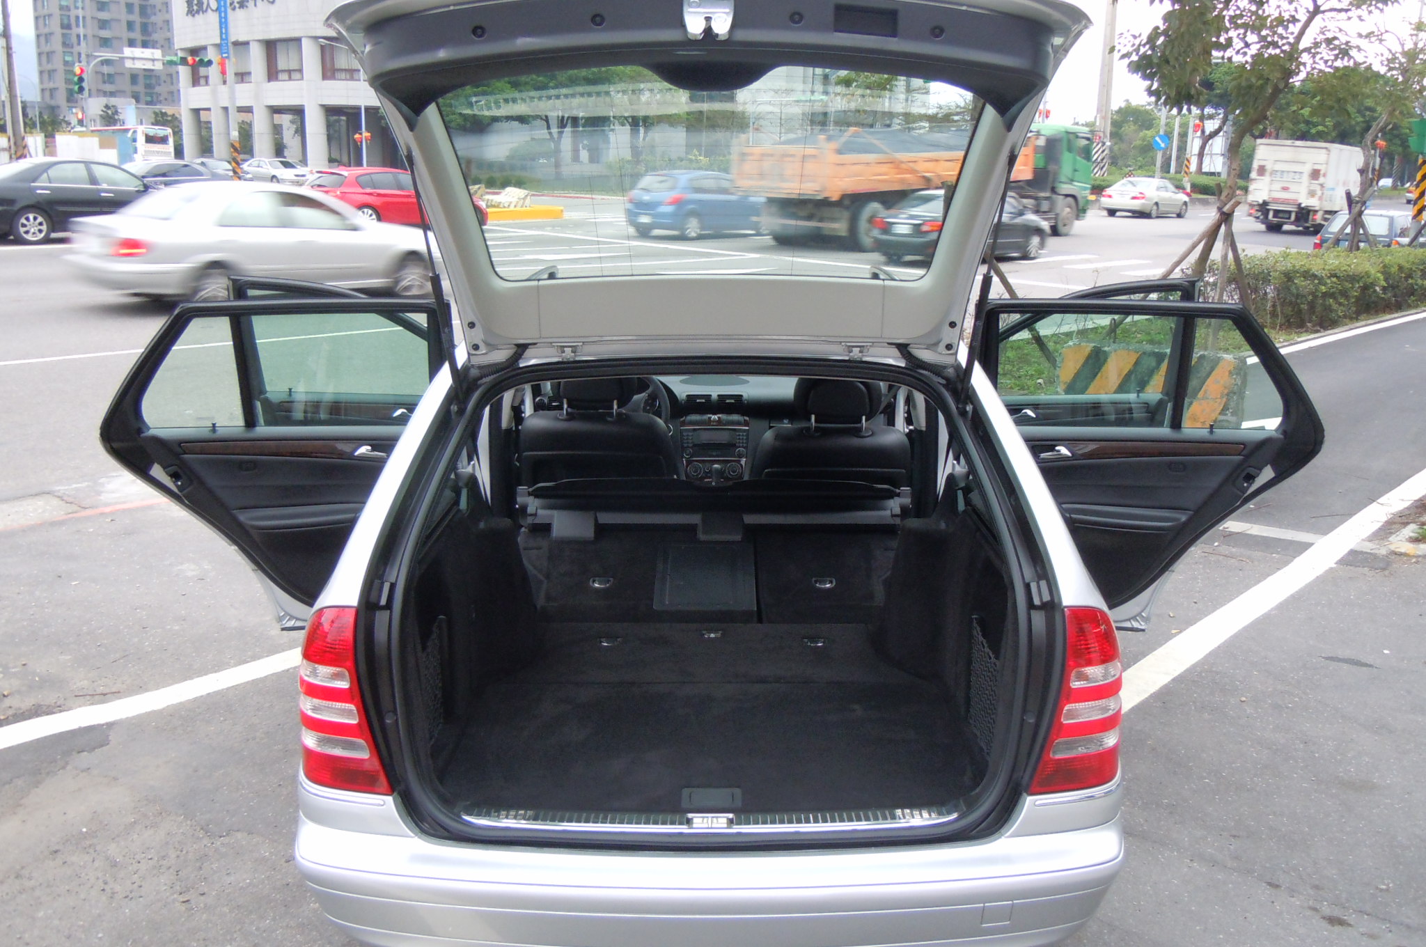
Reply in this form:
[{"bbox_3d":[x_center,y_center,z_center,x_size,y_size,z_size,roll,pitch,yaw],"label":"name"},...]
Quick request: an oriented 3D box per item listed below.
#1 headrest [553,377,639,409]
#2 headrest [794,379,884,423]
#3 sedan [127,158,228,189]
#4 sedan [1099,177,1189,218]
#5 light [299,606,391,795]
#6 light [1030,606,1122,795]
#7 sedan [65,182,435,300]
[{"bbox_3d":[-0.389,-0.305,4.050,0.285,0.200,0.130,1,14,0],"label":"headrest"},{"bbox_3d":[0.413,-0.261,4.050,0.285,0.200,0.130,1,14,0],"label":"headrest"},{"bbox_3d":[-16.904,-8.814,37.679,1.800,1.450,4.700,13,18,39],"label":"sedan"},{"bbox_3d":[16.550,-10.450,47.000,1.790,1.480,4.750,13,18,38],"label":"sedan"},{"bbox_3d":[-0.707,0.438,2.433,0.190,0.370,0.200,3,14,8],"label":"light"},{"bbox_3d":[0.702,0.438,2.433,0.190,0.370,0.200,-1,14,-8],"label":"light"},{"bbox_3d":[-5.400,-2.900,15.400,1.710,1.460,4.550,15,20,42],"label":"sedan"}]

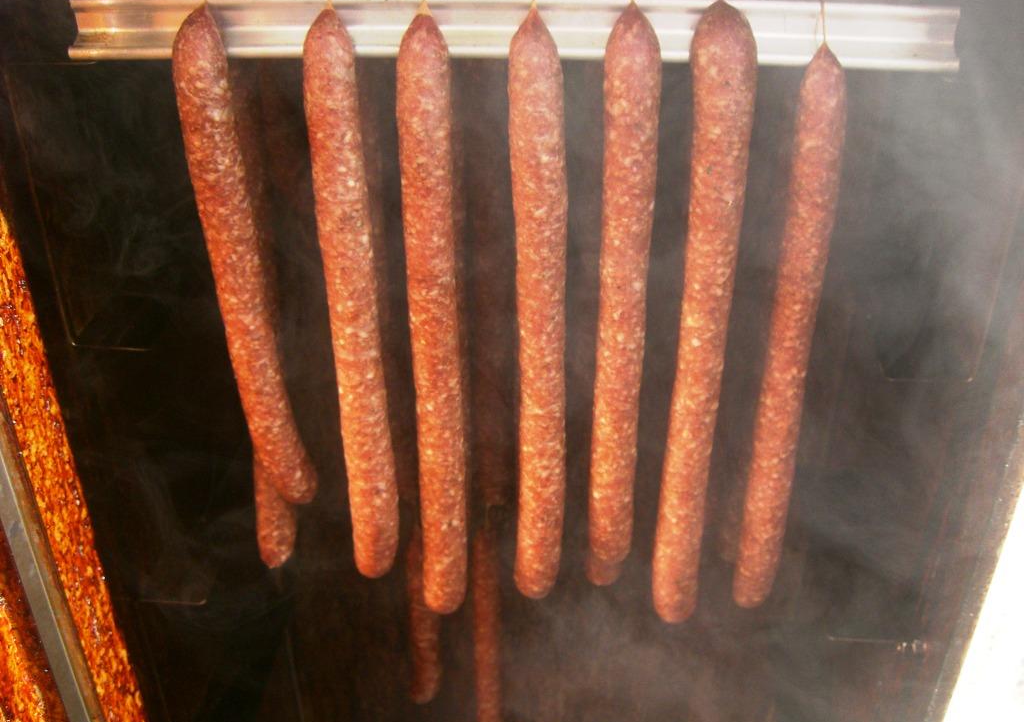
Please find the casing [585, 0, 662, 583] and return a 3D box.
[{"bbox_3d":[0.073,-0.025,0.757,0.037,0.421,0.036,-1,31,0],"label":"casing"}]

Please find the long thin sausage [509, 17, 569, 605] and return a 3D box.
[{"bbox_3d":[0.018,-0.013,0.763,0.037,0.444,0.036,-1,31,1],"label":"long thin sausage"}]

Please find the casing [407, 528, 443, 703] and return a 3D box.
[{"bbox_3d":[-0.091,0.264,1.158,0.032,0.227,0.031,1,31,0],"label":"casing"}]

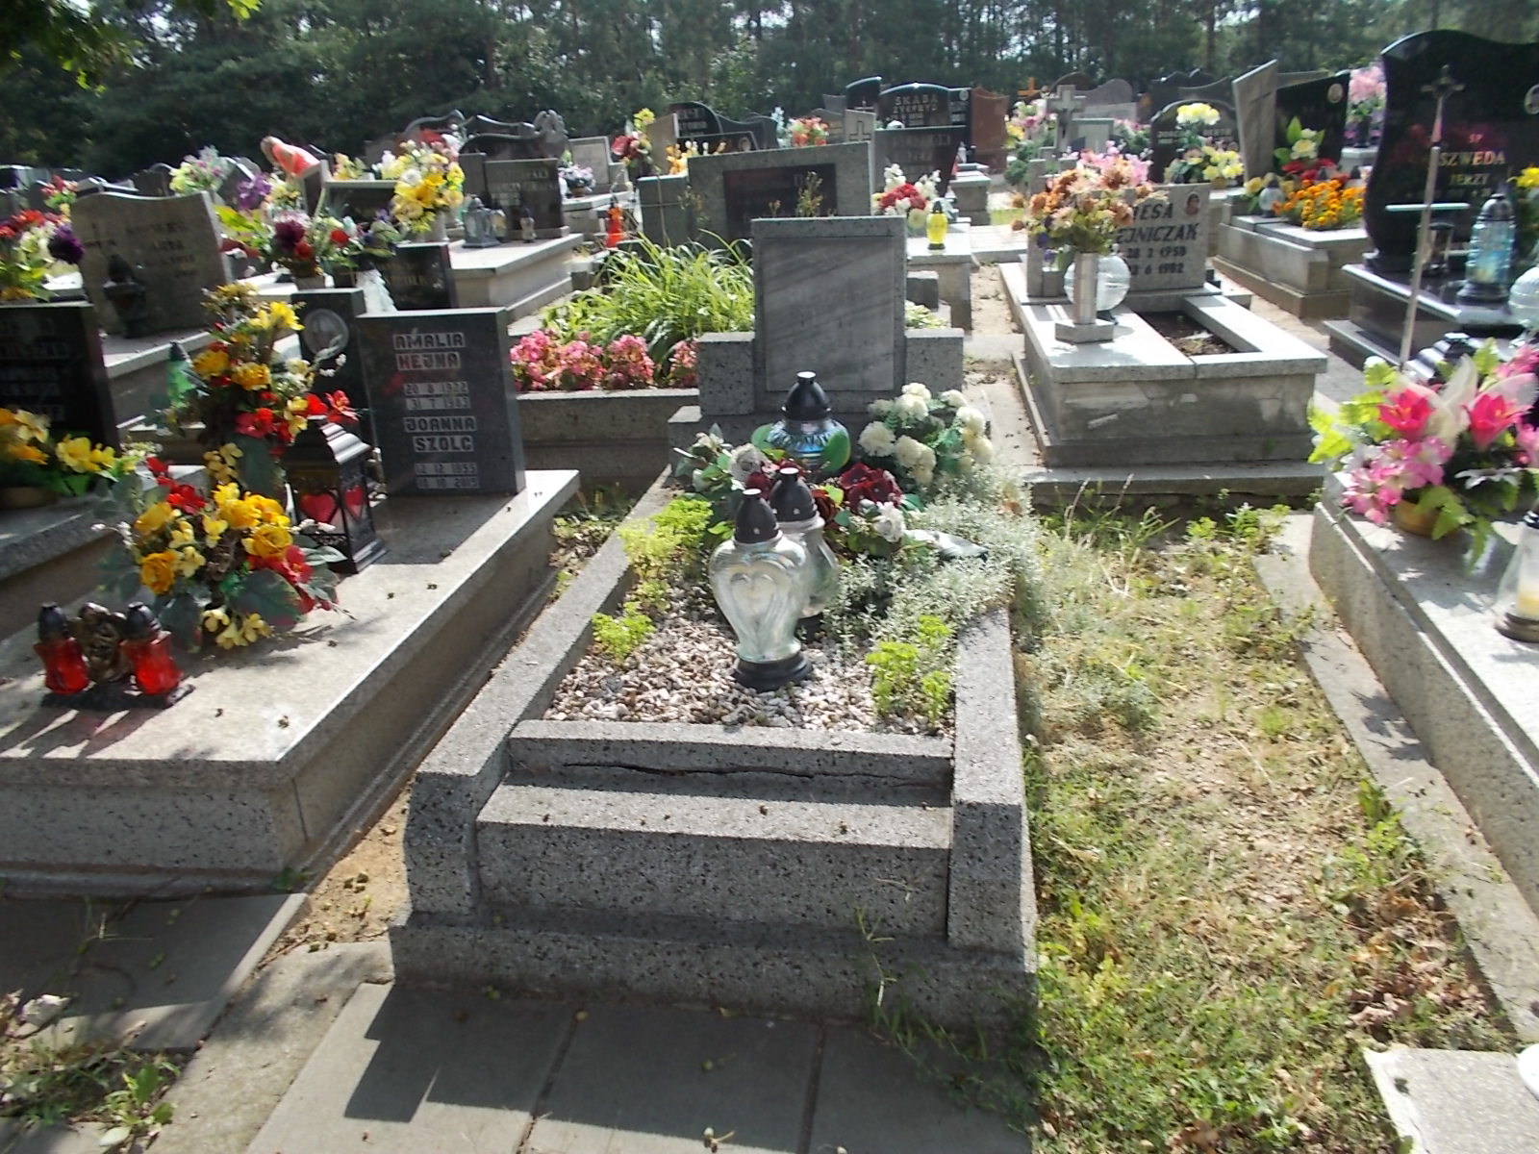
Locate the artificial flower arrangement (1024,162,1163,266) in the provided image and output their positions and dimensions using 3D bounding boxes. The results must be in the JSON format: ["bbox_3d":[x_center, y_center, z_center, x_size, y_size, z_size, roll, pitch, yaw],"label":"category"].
[{"bbox_3d":[1.258,-1.427,4.520,0.550,0.400,0.460,1,21,10],"label":"artificial flower arrangement"}]

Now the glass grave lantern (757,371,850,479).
[{"bbox_3d":[0.103,-0.353,2.965,0.200,0.340,0.200,1,21,10],"label":"glass grave lantern"}]

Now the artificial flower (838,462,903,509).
[{"bbox_3d":[0.233,-0.208,2.651,0.145,0.100,0.125,1,21,10],"label":"artificial flower"}]

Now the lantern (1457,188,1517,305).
[{"bbox_3d":[3.107,-1.433,5.000,0.225,0.460,0.225,2,23,10],"label":"lantern"}]

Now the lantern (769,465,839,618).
[{"bbox_3d":[0.058,-0.046,2.268,0.165,0.350,0.160,2,23,10],"label":"lantern"}]

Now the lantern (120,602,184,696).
[{"bbox_3d":[-1.191,0.132,2.204,0.100,0.180,0.100,2,23,10],"label":"lantern"}]

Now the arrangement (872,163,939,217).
[{"bbox_3d":[0.926,-2.659,7.950,0.450,0.360,0.380,2,23,10],"label":"arrangement"}]

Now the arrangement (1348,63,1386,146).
[{"bbox_3d":[4.563,-3.593,8.800,0.340,0.620,0.320,1,21,10],"label":"arrangement"}]

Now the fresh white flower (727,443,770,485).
[{"bbox_3d":[-0.049,-0.264,2.712,0.100,0.095,0.095,1,21,10],"label":"fresh white flower"}]

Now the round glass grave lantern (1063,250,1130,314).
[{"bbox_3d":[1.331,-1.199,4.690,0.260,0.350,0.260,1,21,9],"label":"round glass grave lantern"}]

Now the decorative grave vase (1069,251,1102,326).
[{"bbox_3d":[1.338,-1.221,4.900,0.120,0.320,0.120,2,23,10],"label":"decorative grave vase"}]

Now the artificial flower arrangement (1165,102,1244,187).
[{"bbox_3d":[3.760,-3.729,10.000,0.640,0.680,0.480,2,23,10],"label":"artificial flower arrangement"}]

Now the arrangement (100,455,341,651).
[{"bbox_3d":[-1.220,-0.056,2.584,0.520,0.400,0.430,1,21,10],"label":"arrangement"}]

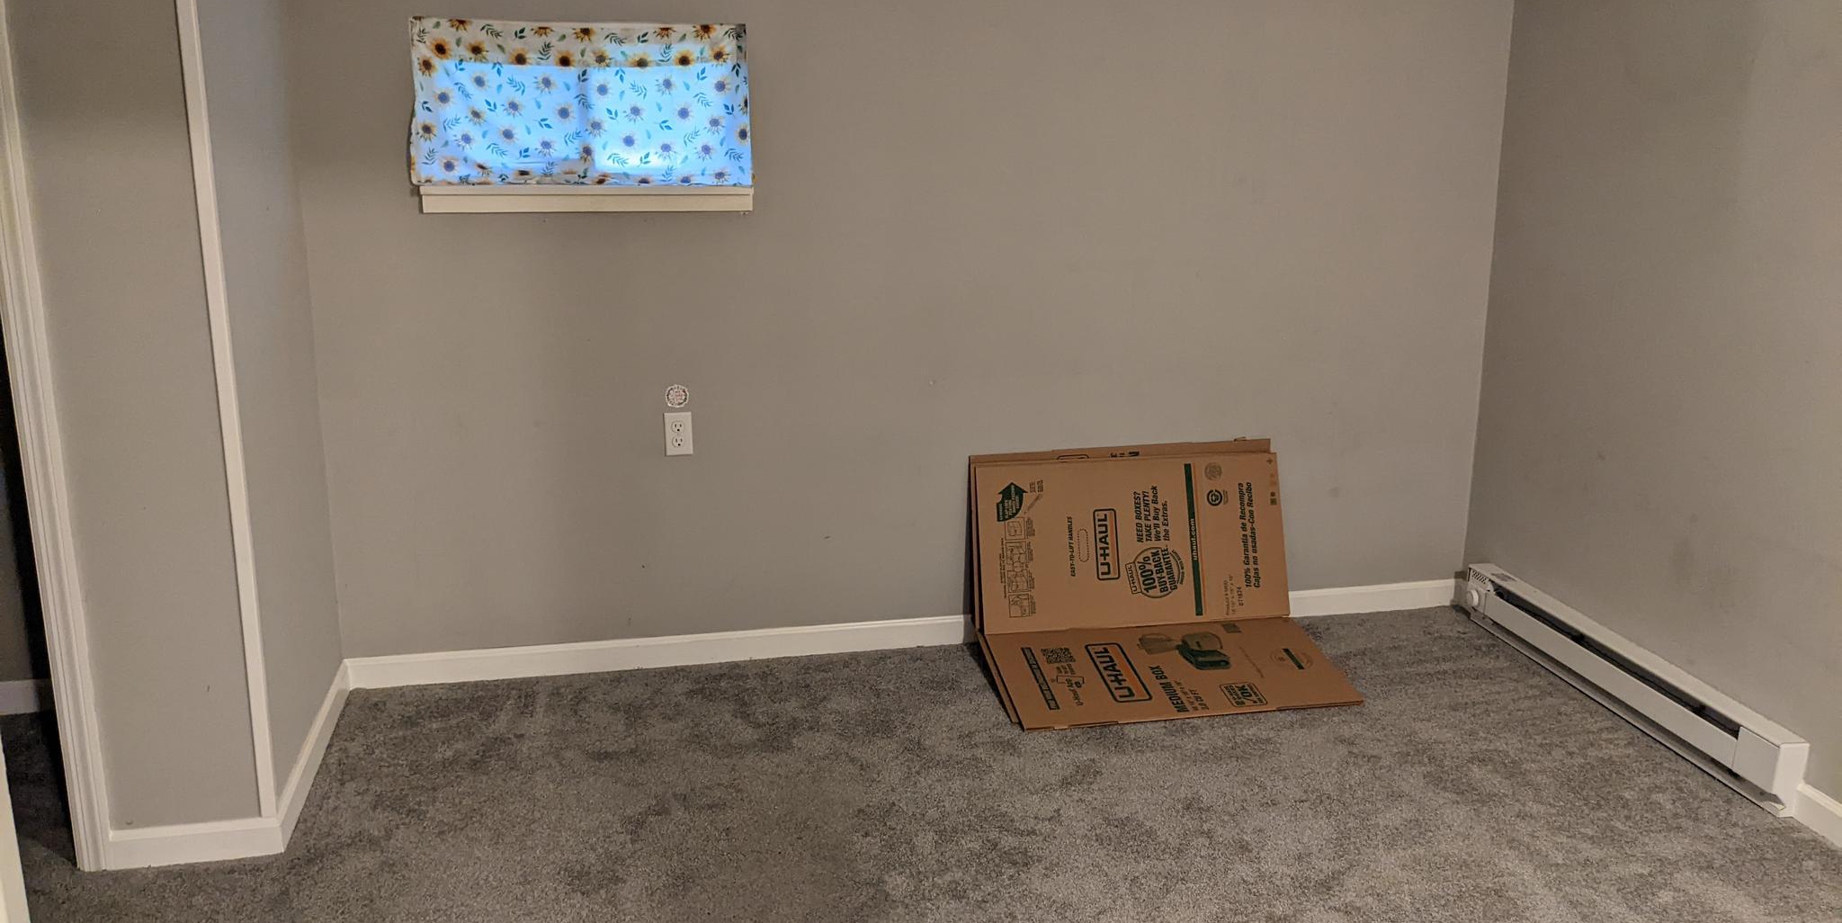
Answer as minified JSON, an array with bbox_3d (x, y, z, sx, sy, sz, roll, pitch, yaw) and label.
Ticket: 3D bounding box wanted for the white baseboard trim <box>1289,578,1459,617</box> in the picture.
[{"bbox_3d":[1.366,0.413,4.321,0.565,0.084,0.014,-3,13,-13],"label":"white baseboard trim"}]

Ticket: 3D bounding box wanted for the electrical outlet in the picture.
[{"bbox_3d":[-0.633,-0.073,3.764,0.070,0.114,0.008,-3,13,-13],"label":"electrical outlet"}]

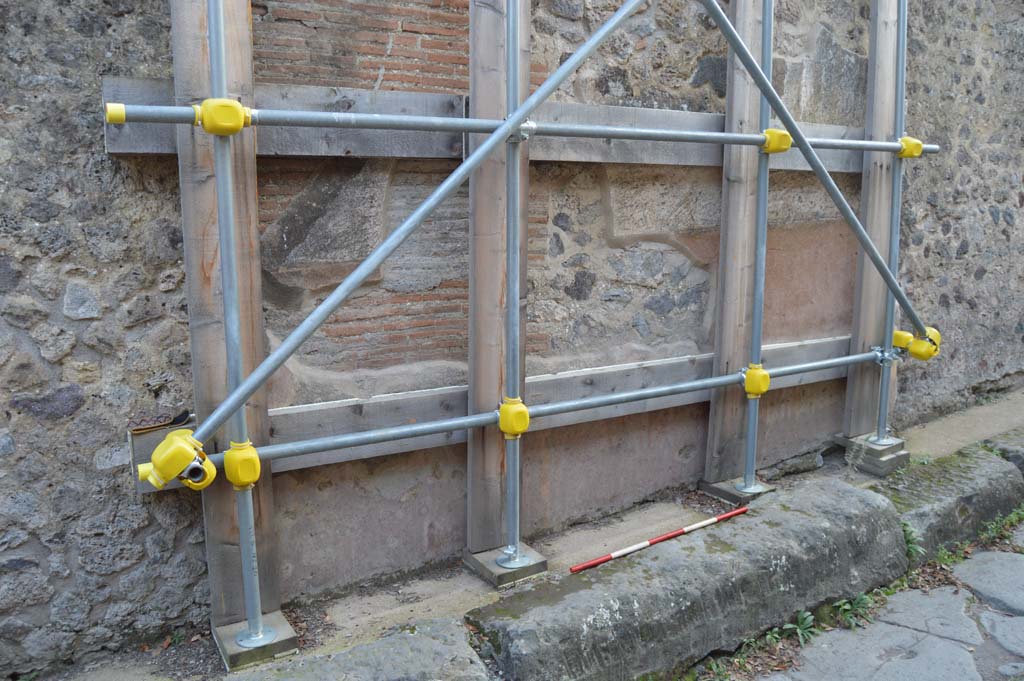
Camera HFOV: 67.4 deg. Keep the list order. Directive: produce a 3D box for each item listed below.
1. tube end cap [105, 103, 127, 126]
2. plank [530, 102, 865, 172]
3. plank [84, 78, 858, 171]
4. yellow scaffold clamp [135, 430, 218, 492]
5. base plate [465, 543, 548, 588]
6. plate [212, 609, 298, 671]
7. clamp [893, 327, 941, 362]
[{"bbox_3d":[-1.075,-0.619,2.086,0.054,0.054,0.054,-6,11,-28],"label":"tube end cap"},{"bbox_3d":[0.894,-0.901,3.468,2.340,0.230,0.050,-6,11,-28],"label":"plank"},{"bbox_3d":[0.347,-0.843,3.165,3.580,0.230,0.050,-6,11,-28],"label":"plank"},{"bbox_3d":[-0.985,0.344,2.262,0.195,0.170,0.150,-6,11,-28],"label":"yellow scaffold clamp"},{"bbox_3d":[-0.026,0.882,3.076,0.235,0.050,0.280,-6,11,-28],"label":"base plate"},{"bbox_3d":[-0.876,1.002,2.616,0.232,0.054,0.275,-6,11,-30],"label":"plate"},{"bbox_3d":[2.123,0.011,4.013,0.155,0.155,0.190,-6,11,-28],"label":"clamp"}]

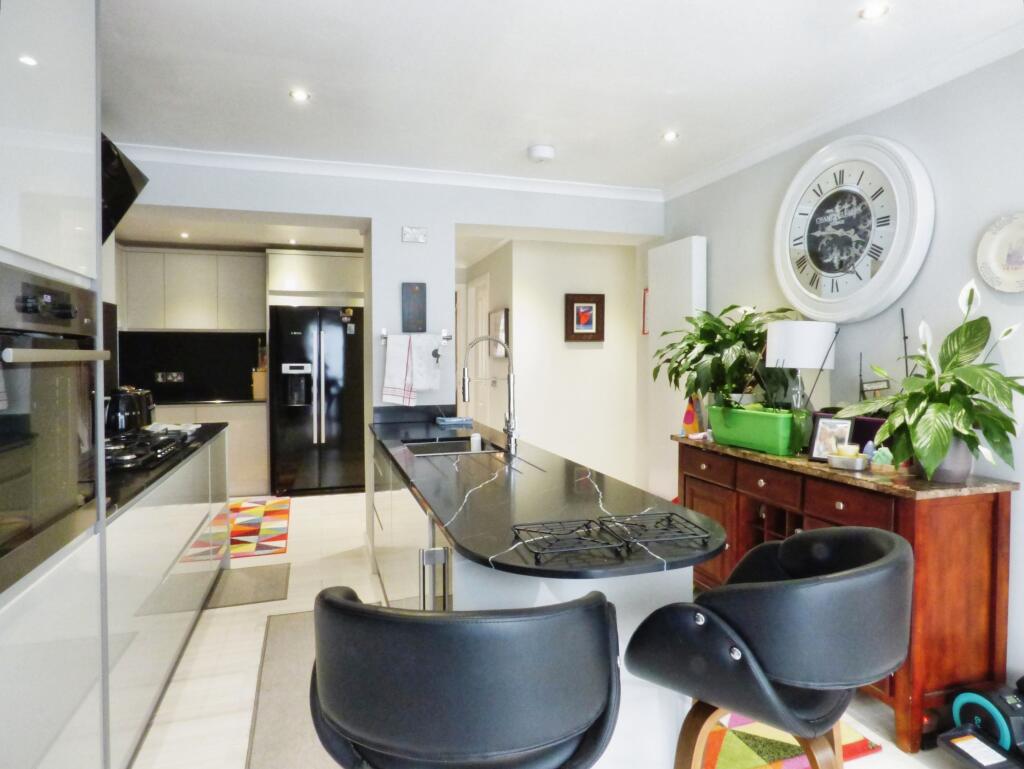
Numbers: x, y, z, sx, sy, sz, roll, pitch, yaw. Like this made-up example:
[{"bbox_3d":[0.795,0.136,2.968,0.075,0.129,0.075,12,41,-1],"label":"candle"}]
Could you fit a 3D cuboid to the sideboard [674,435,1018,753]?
[{"bbox_3d":[1.322,0.750,2.693,0.465,0.870,1.455,-1,3,-17],"label":"sideboard"}]

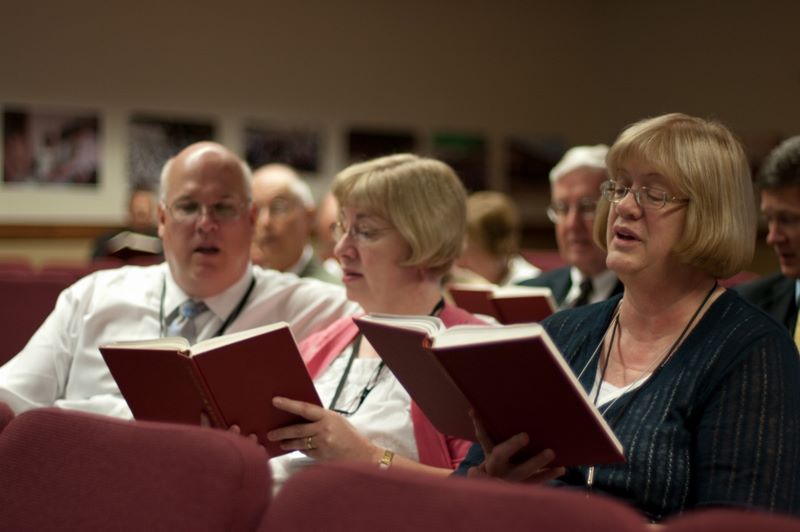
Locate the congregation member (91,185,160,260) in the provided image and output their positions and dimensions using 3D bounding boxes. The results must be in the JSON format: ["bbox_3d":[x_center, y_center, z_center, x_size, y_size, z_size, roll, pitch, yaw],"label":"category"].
[{"bbox_3d":[-1.547,0.187,9.669,0.560,1.320,0.720,1,2,9],"label":"congregation member"}]

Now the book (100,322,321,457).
[{"bbox_3d":[-0.286,0.209,2.584,0.321,0.228,0.059,-7,36,19],"label":"book"}]

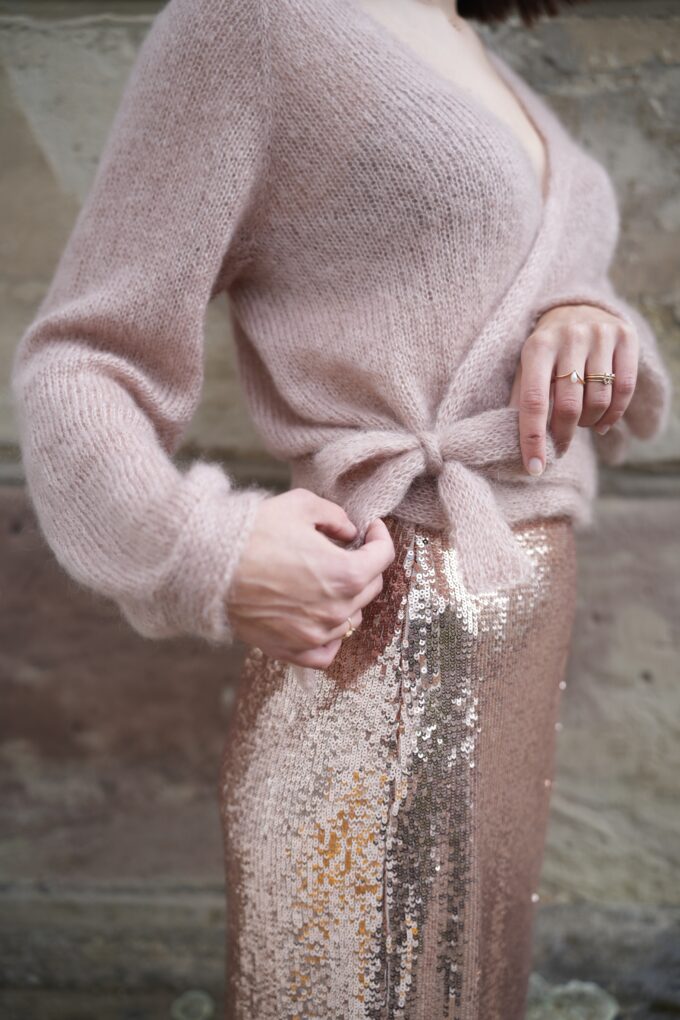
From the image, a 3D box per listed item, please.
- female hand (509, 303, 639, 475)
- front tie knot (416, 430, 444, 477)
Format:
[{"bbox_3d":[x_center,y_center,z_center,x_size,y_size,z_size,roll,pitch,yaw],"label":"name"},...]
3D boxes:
[{"bbox_3d":[0.168,-0.088,0.750,0.086,0.118,0.072,2,-5,6],"label":"female hand"},{"bbox_3d":[0.063,-0.040,0.725,0.022,0.033,0.024,2,5,-12],"label":"front tie knot"}]

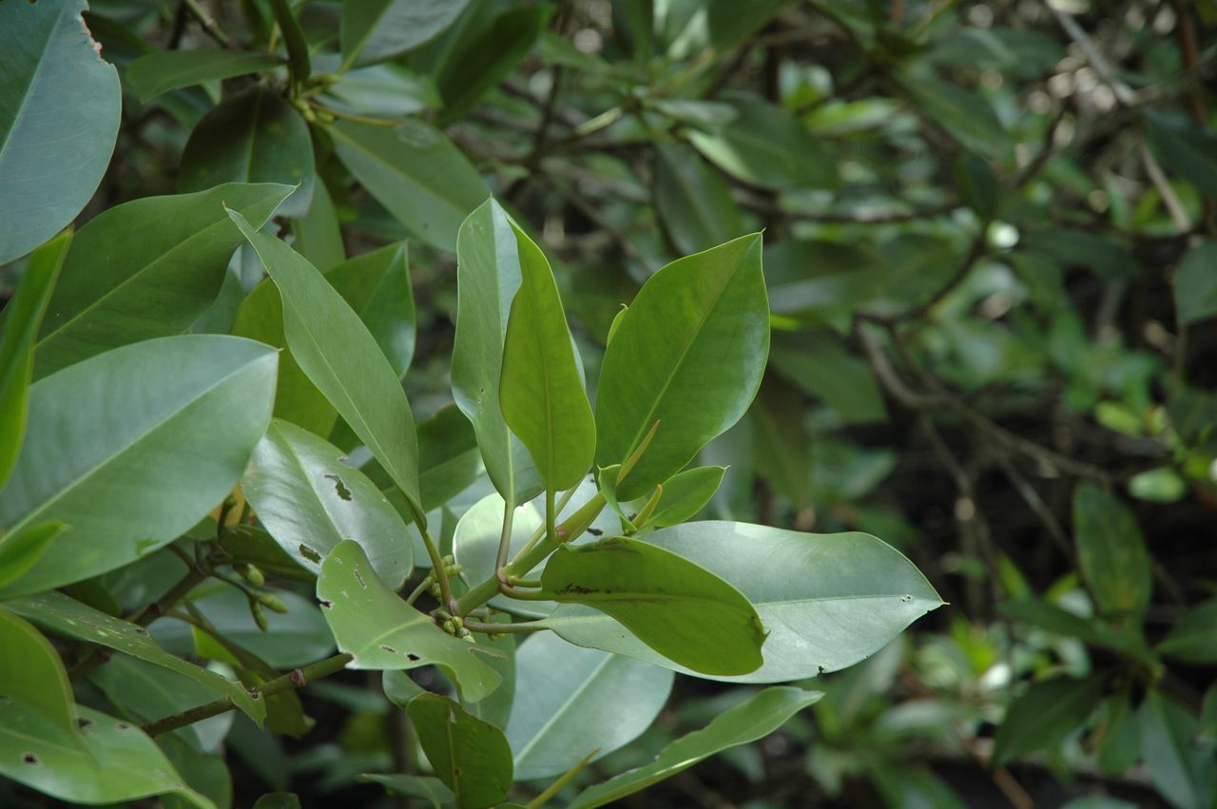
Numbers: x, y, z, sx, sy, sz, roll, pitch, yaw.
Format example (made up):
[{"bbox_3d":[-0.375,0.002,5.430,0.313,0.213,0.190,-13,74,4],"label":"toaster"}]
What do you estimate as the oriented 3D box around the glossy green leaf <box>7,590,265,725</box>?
[{"bbox_3d":[-0.140,0.074,1.040,0.093,0.014,0.036,27,21,6],"label":"glossy green leaf"}]

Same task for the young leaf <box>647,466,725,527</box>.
[{"bbox_3d":[0.023,0.029,1.090,0.034,0.006,0.017,-35,48,9],"label":"young leaf"}]

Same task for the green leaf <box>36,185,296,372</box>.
[{"bbox_3d":[-0.147,-0.040,1.140,0.108,0.048,0.015,-32,-23,-6],"label":"green leaf"}]

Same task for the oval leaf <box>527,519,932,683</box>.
[{"bbox_3d":[0.041,0.062,1.110,0.125,0.020,0.055,-1,53,-6],"label":"oval leaf"}]

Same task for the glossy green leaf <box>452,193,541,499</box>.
[{"bbox_3d":[-0.034,-0.016,1.110,0.040,0.096,0.018,4,-11,-39],"label":"glossy green leaf"}]

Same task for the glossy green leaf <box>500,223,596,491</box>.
[{"bbox_3d":[-0.018,-0.015,1.080,0.036,0.083,0.016,-11,-7,35],"label":"glossy green leaf"}]

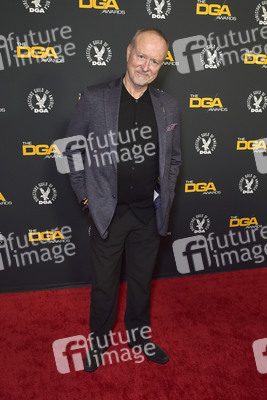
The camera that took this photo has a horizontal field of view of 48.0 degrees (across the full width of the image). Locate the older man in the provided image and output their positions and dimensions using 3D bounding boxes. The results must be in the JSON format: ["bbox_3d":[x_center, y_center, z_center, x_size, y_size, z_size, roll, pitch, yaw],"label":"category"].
[{"bbox_3d":[-0.025,0.025,1.630,0.590,1.750,0.420,-3,13,-12],"label":"older man"}]

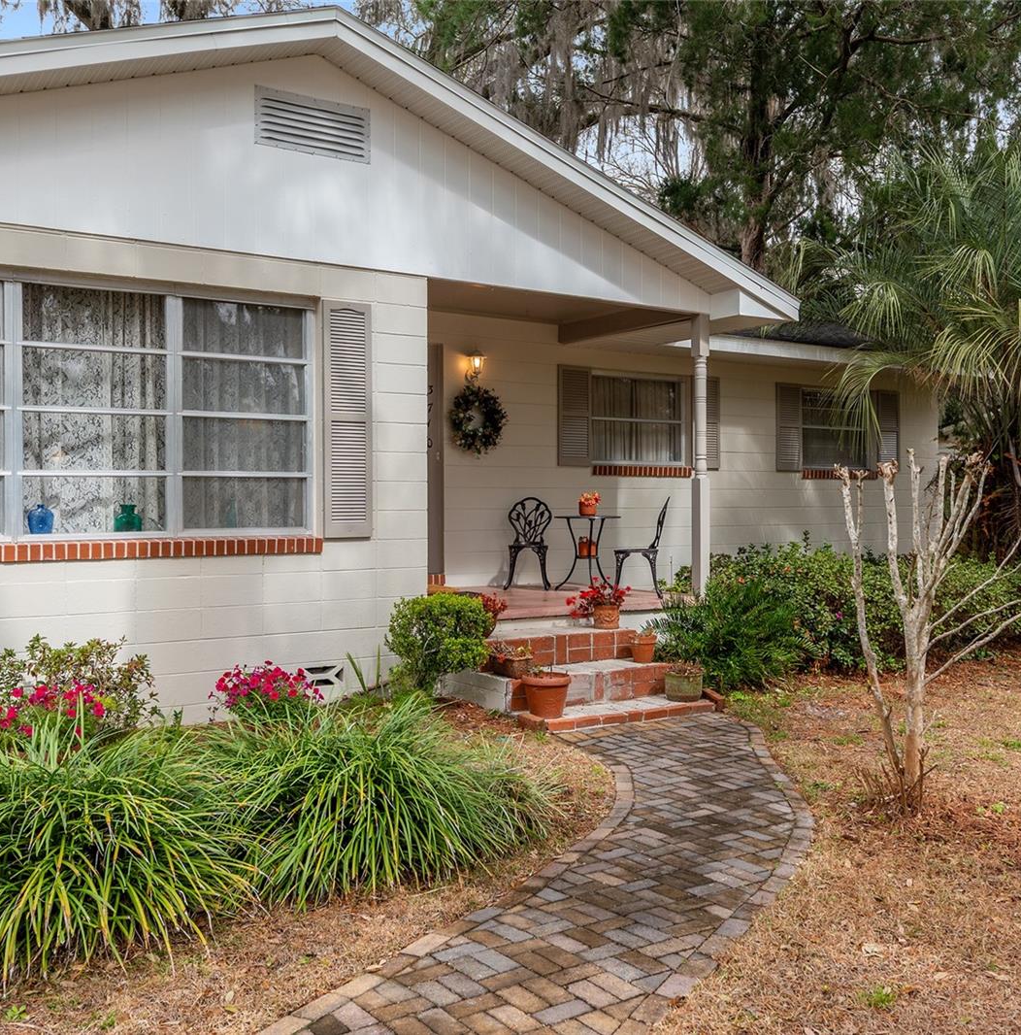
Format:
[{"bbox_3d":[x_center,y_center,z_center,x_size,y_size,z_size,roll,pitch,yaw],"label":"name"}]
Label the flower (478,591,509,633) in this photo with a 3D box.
[{"bbox_3d":[-0.236,0.665,7.950,0.420,0.330,0.400,0,1,-34],"label":"flower"}]

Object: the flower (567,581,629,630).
[{"bbox_3d":[0.639,0.643,8.520,0.420,0.365,0.380,0,1,-34],"label":"flower"}]

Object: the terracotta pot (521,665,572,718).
[{"bbox_3d":[0.224,1.101,7.240,0.305,0.275,0.305,0,1,0],"label":"terracotta pot"}]

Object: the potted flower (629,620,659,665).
[{"bbox_3d":[0.915,0.872,8.220,0.200,0.290,0.200,-1,1,-33],"label":"potted flower"}]

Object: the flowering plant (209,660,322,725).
[{"bbox_3d":[-1.486,1.087,7.150,0.640,0.400,0.520,0,1,-34],"label":"flowering plant"}]

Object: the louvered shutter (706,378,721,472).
[{"bbox_3d":[2.116,-1.021,12.620,0.400,1.010,0.040,0,1,-34],"label":"louvered shutter"}]

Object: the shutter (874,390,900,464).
[{"bbox_3d":[4.629,-1.040,14.254,0.380,1.000,0.040,-1,1,-33],"label":"shutter"}]

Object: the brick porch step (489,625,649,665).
[{"bbox_3d":[0.177,0.912,8.296,1.370,0.205,0.590,0,1,-34],"label":"brick porch step"}]

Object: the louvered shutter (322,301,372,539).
[{"bbox_3d":[-1.103,-0.652,7.854,0.360,1.590,0.040,-1,1,-33],"label":"louvered shutter"}]

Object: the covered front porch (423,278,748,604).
[{"bbox_3d":[0.054,-0.542,9.757,2.780,2.480,2.620,-1,1,-33],"label":"covered front porch"}]

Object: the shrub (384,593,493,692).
[{"bbox_3d":[-0.463,0.823,7.530,0.660,0.670,0.620,0,1,0],"label":"shrub"}]

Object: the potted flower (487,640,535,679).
[{"bbox_3d":[0.009,0.908,7.596,0.200,0.235,0.330,-1,1,-33],"label":"potted flower"}]

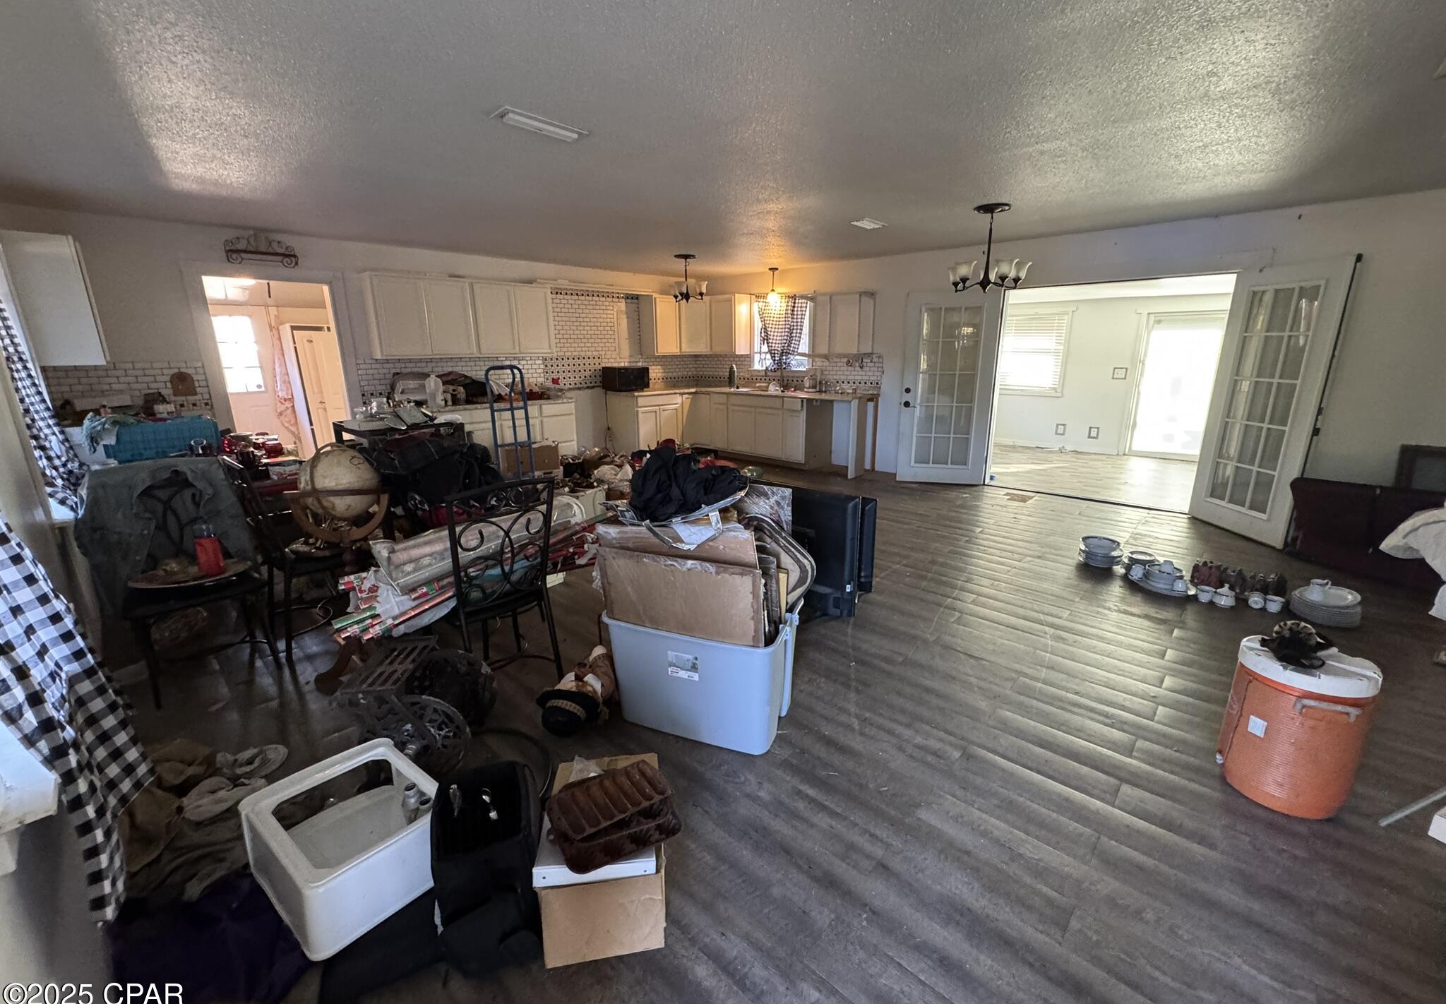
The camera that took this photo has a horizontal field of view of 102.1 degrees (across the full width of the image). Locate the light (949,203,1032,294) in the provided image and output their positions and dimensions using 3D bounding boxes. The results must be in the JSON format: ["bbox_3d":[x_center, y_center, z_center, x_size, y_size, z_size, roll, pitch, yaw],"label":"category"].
[{"bbox_3d":[1.991,-1.888,4.391,0.600,0.595,0.600,13,20,41],"label":"light"}]

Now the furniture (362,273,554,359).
[{"bbox_3d":[-2.771,-1.976,6.340,0.320,0.760,1.910,12,20,40],"label":"furniture"}]

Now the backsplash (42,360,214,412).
[{"bbox_3d":[-4.662,-0.894,4.643,0.020,0.410,0.930,12,20,40],"label":"backsplash"}]

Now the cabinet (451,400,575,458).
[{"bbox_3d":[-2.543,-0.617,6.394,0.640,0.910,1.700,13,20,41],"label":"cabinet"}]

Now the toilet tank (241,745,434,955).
[{"bbox_3d":[-1.050,0.959,1.683,0.410,0.225,0.407,16,18,32],"label":"toilet tank"}]

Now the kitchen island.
[{"bbox_3d":[0.131,-0.956,7.629,3.330,0.920,1.550,12,20,40],"label":"kitchen island"}]

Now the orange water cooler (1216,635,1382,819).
[{"bbox_3d":[1.929,0.757,1.998,0.350,0.500,0.350,7,17,26],"label":"orange water cooler"}]

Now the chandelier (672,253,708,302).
[{"bbox_3d":[-0.414,-2.490,6.542,0.420,0.481,0.420,13,20,41],"label":"chandelier"}]

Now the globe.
[{"bbox_3d":[-1.696,-0.088,2.594,0.315,0.325,0.315,13,20,41],"label":"globe"}]

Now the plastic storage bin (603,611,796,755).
[{"bbox_3d":[-0.056,0.666,2.455,0.710,0.480,0.460,5,16,21],"label":"plastic storage bin"}]

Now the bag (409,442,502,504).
[{"bbox_3d":[-1.660,-0.173,3.650,0.530,0.360,0.320,-4,15,-13],"label":"bag"}]

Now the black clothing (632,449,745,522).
[{"bbox_3d":[-0.140,-0.077,2.322,0.420,0.230,0.340,5,15,21],"label":"black clothing"}]

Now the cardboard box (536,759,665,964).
[{"bbox_3d":[-0.329,0.996,1.683,0.303,0.250,0.442,-3,15,-8],"label":"cardboard box"}]

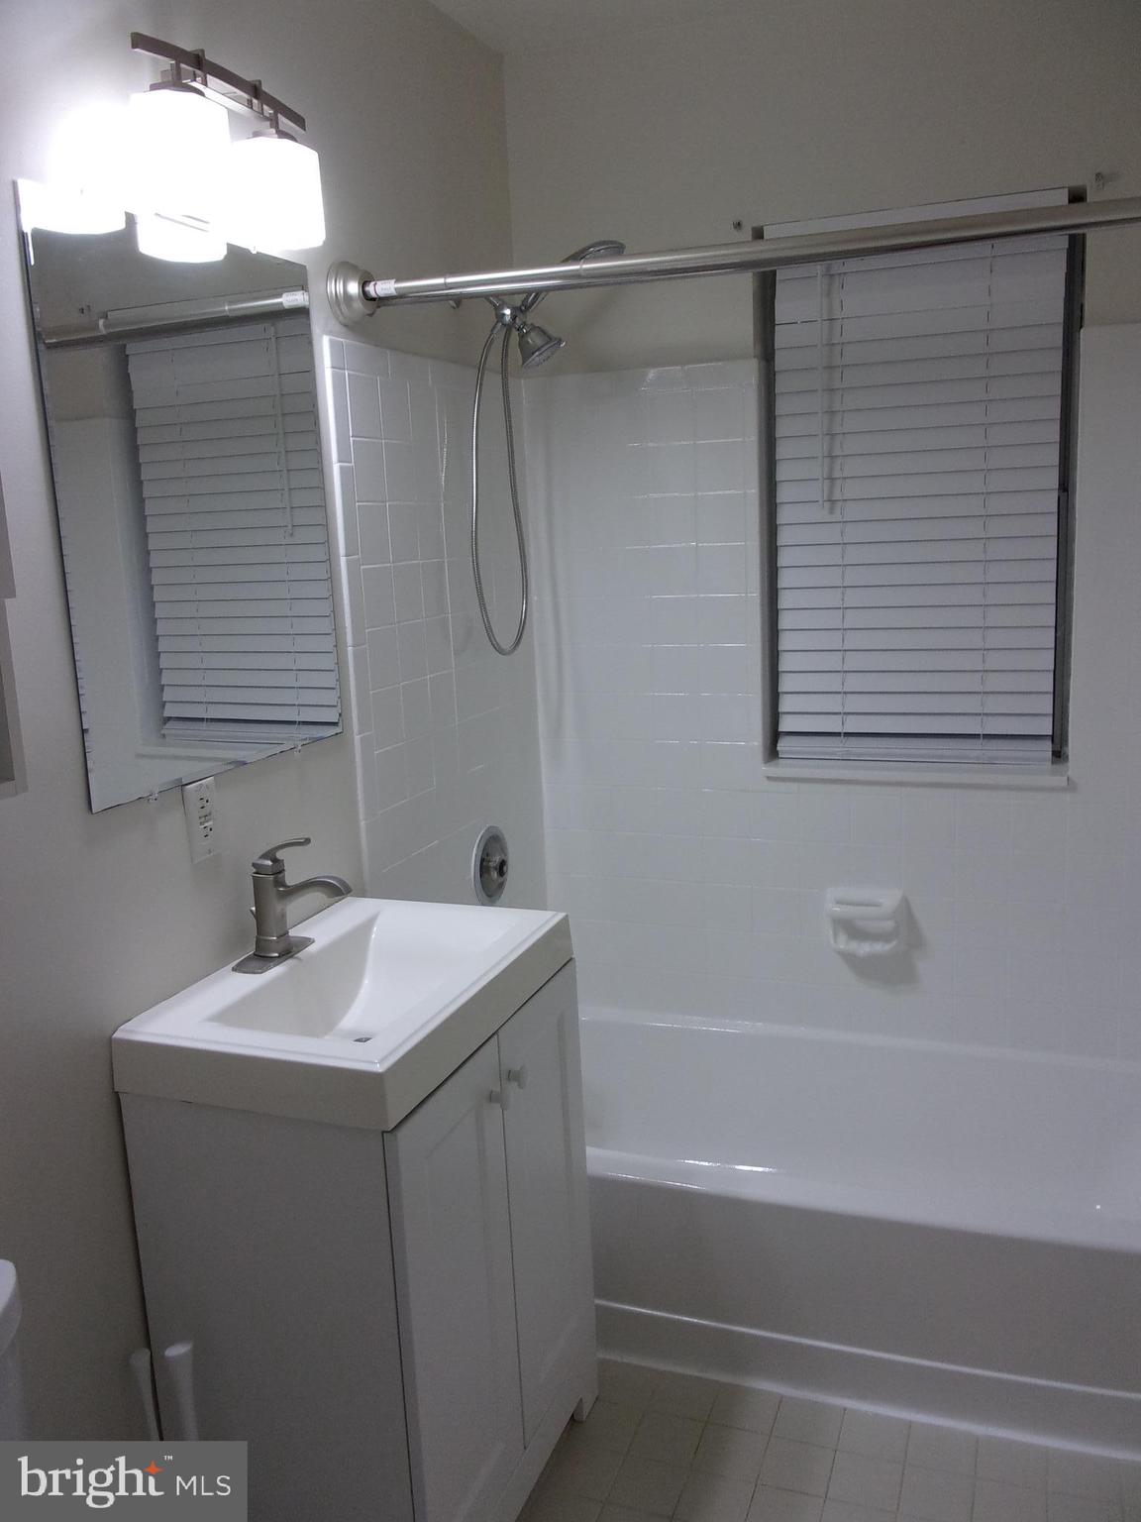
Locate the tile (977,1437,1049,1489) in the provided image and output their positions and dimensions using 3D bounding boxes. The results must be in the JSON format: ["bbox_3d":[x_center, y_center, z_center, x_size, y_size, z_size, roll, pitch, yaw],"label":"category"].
[{"bbox_3d":[0.709,1.126,1.973,0.107,0.010,0.107,1,11,20],"label":"tile"}]

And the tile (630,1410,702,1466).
[{"bbox_3d":[0.159,1.136,2.060,0.107,0.010,0.107,1,11,20],"label":"tile"}]

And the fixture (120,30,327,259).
[{"bbox_3d":[-0.474,-0.804,1.633,0.141,0.210,0.378,1,11,20],"label":"fixture"}]

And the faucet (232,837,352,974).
[{"bbox_3d":[-0.401,0.205,1.837,0.172,0.187,0.158,1,11,20],"label":"faucet"}]

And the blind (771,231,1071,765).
[{"bbox_3d":[0.718,-0.561,2.613,0.594,1.140,0.062,1,11,20],"label":"blind"}]

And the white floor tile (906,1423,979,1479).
[{"bbox_3d":[0.606,1.124,2.010,0.107,0.010,0.107,1,11,20],"label":"white floor tile"}]

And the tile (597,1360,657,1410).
[{"bbox_3d":[0.104,1.133,2.232,0.108,0.009,0.108,1,11,20],"label":"tile"}]

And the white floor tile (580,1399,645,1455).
[{"bbox_3d":[0.064,1.154,2.127,0.108,0.009,0.108,1,11,20],"label":"white floor tile"}]

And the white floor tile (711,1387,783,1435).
[{"bbox_3d":[0.298,1.118,2.122,0.107,0.010,0.107,1,11,20],"label":"white floor tile"}]

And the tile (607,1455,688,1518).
[{"bbox_3d":[0.123,1.155,1.961,0.107,0.010,0.107,1,11,20],"label":"tile"}]

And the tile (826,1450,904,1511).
[{"bbox_3d":[0.467,1.142,1.948,0.107,0.010,0.107,1,11,20],"label":"tile"}]

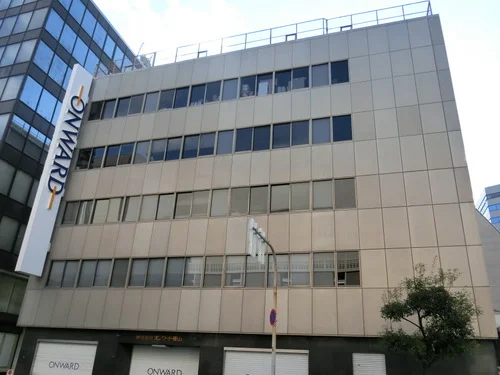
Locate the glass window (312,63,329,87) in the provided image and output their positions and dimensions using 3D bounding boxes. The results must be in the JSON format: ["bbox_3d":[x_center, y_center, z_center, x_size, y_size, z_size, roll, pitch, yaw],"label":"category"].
[{"bbox_3d":[3.734,-5.978,22.255,0.888,1.426,0.100,-5,-26,18],"label":"glass window"}]

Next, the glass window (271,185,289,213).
[{"bbox_3d":[1.427,0.504,19.978,0.892,1.428,0.100,-5,-26,18],"label":"glass window"}]

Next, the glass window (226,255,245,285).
[{"bbox_3d":[-0.678,3.801,18.976,0.879,1.442,0.100,-5,-25,18],"label":"glass window"}]

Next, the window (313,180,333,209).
[{"bbox_3d":[3.363,0.305,19.378,0.896,1.438,0.100,-5,-26,18],"label":"window"}]

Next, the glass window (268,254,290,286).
[{"bbox_3d":[1.299,3.723,18.704,0.927,1.442,0.100,-5,-25,18],"label":"glass window"}]

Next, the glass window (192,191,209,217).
[{"bbox_3d":[-2.451,0.837,21.153,0.952,1.428,0.090,-5,-25,18],"label":"glass window"}]

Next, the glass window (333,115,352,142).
[{"bbox_3d":[4.836,-3.071,21.920,1.012,1.573,0.100,-5,-24,17],"label":"glass window"}]

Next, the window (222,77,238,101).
[{"bbox_3d":[-1.094,-5.548,23.922,0.927,1.442,0.100,-5,-25,18],"label":"window"}]

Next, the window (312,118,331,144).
[{"bbox_3d":[3.600,-2.809,20.962,0.927,1.442,0.100,-5,-25,18],"label":"window"}]

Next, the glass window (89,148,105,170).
[{"bbox_3d":[-9.378,-1.833,25.592,0.950,1.470,0.100,-5,-25,18],"label":"glass window"}]

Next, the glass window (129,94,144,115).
[{"bbox_3d":[-6.862,-4.970,25.332,0.952,1.411,0.090,-5,-25,18],"label":"glass window"}]

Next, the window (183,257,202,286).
[{"bbox_3d":[-2.647,3.981,19.806,1.003,1.445,0.090,-5,-25,18],"label":"window"}]

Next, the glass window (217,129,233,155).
[{"bbox_3d":[-1.303,-2.353,22.099,0.879,1.431,0.100,-5,-25,18],"label":"glass window"}]

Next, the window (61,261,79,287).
[{"bbox_3d":[-9.426,4.564,22.124,0.927,1.442,0.100,-5,-25,18],"label":"window"}]

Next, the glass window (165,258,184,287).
[{"bbox_3d":[-3.623,4.122,20.268,0.927,1.442,0.100,-5,-25,18],"label":"glass window"}]

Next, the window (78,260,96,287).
[{"bbox_3d":[-8.995,4.809,23.269,1.012,1.573,0.100,-5,-24,17],"label":"window"}]

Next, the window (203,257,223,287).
[{"bbox_3d":[-1.800,4.032,20.107,0.950,1.470,0.100,-5,-25,18],"label":"window"}]

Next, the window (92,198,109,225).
[{"bbox_3d":[-8.785,1.443,24.699,1.012,1.573,0.100,-5,-24,17],"label":"window"}]

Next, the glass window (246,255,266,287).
[{"bbox_3d":[0.302,3.850,19.432,0.950,1.470,0.100,-5,-25,18],"label":"glass window"}]

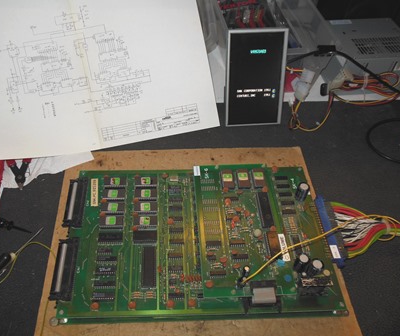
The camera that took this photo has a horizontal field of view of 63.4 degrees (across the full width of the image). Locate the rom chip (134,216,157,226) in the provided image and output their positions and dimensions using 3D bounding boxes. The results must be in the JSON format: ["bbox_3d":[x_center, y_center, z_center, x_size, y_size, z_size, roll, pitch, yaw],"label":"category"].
[{"bbox_3d":[-0.077,0.075,0.457,0.032,0.006,0.015,-1,54,-2],"label":"rom chip"}]

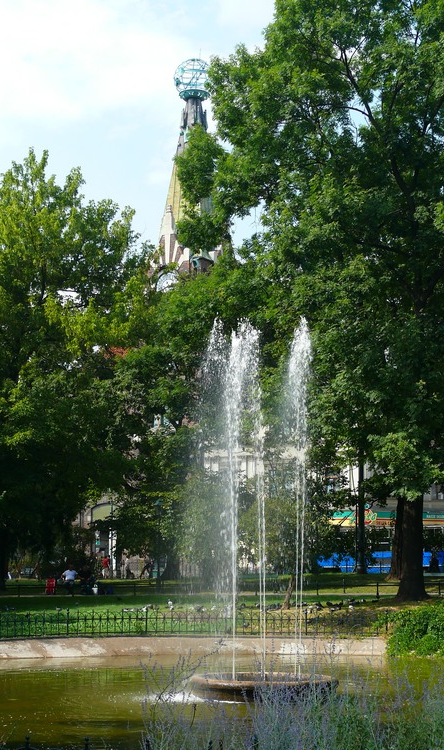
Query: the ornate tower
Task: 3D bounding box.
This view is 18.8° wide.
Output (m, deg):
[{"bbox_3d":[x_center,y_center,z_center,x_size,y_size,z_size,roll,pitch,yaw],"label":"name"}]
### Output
[{"bbox_3d":[-2.260,-16.933,108.412,5.200,18.002,5.200,7,-11,-42],"label":"ornate tower"}]

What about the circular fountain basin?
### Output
[{"bbox_3d":[0.685,5.112,22.003,2.430,0.340,2.430,0,-8,0],"label":"circular fountain basin"}]

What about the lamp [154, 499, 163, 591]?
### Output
[{"bbox_3d":[-2.674,7.171,56.552,0.420,3.927,0.420,0,-8,0],"label":"lamp"}]

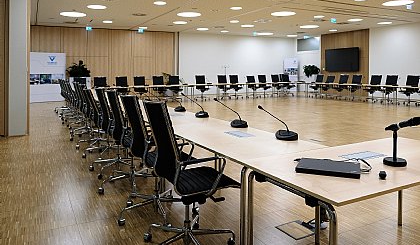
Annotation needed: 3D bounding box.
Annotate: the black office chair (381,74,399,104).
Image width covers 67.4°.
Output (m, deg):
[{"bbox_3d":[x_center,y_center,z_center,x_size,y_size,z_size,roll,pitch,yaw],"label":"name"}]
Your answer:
[{"bbox_3d":[7.297,-1.289,12.725,0.630,1.090,0.600,-5,11,-28],"label":"black office chair"}]

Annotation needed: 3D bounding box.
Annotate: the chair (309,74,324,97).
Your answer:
[{"bbox_3d":[5.415,-1.799,15.812,0.630,1.090,0.600,-5,11,-28],"label":"chair"}]

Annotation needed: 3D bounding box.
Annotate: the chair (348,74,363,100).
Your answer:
[{"bbox_3d":[6.513,-1.588,14.250,0.660,1.100,0.620,-4,9,-29],"label":"chair"}]

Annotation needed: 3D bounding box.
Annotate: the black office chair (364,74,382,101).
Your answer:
[{"bbox_3d":[6.945,-1.384,13.302,0.630,1.090,0.600,-5,11,-28],"label":"black office chair"}]

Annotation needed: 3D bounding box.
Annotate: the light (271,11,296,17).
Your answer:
[{"bbox_3d":[2.596,-3.800,11.050,0.900,0.060,0.900,0,8,0],"label":"light"}]

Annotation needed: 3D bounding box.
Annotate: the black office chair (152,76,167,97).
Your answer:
[{"bbox_3d":[-2.118,-1.386,13.315,0.600,1.090,0.630,-4,10,-25],"label":"black office chair"}]

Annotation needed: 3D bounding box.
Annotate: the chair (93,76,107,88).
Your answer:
[{"bbox_3d":[-4.258,-1.210,12.245,0.600,1.090,0.630,-4,10,-25],"label":"chair"}]

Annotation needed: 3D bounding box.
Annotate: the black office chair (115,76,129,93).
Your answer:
[{"bbox_3d":[-3.574,-1.331,12.850,0.620,1.100,0.660,-5,9,-30],"label":"black office chair"}]

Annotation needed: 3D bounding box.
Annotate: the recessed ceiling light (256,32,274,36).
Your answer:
[{"bbox_3d":[3.077,-4.923,17.600,0.900,0.060,0.900,0,9,0],"label":"recessed ceiling light"}]

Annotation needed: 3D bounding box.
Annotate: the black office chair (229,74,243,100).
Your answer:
[{"bbox_3d":[1.214,-1.665,14.800,0.620,1.100,0.660,-5,9,-30],"label":"black office chair"}]

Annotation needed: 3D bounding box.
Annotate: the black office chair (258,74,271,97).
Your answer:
[{"bbox_3d":[2.678,-1.764,15.400,0.620,1.100,0.660,-5,9,-30],"label":"black office chair"}]

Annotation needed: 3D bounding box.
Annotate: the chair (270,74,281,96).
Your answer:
[{"bbox_3d":[3.384,-1.813,15.700,0.620,1.100,0.660,-5,9,-30],"label":"chair"}]

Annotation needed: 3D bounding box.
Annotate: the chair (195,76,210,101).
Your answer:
[{"bbox_3d":[-0.331,-1.574,14.250,0.620,1.100,0.660,-5,9,-30],"label":"chair"}]

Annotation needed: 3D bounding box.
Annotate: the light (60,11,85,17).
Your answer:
[{"bbox_3d":[-4.834,-3.817,11.150,0.900,0.060,0.900,-5,9,-30],"label":"light"}]

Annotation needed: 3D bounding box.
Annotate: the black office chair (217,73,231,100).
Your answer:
[{"bbox_3d":[0.706,-1.620,14.727,0.600,1.090,0.630,-4,10,-25],"label":"black office chair"}]

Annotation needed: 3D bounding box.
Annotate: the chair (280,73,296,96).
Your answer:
[{"bbox_3d":[4.017,-1.881,16.100,0.620,1.100,0.660,-5,9,-30],"label":"chair"}]

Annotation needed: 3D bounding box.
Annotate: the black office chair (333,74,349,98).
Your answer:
[{"bbox_3d":[6.108,-1.611,14.675,0.630,1.090,0.600,-5,11,-28],"label":"black office chair"}]

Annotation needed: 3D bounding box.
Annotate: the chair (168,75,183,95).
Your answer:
[{"bbox_3d":[-1.472,-1.440,13.638,0.600,1.090,0.630,-4,10,-25],"label":"chair"}]

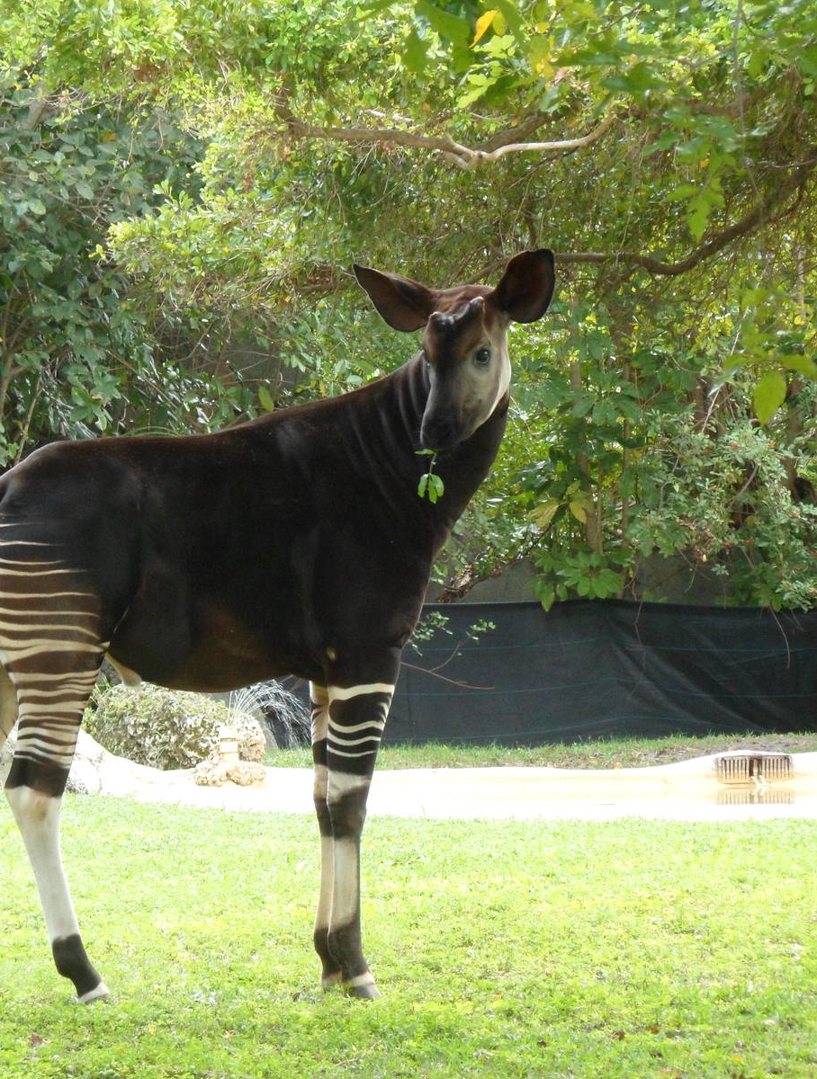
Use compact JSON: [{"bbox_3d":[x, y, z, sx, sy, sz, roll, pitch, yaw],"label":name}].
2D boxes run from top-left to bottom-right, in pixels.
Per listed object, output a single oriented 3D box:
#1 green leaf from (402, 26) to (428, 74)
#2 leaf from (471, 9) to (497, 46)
[{"bbox_3d":[0.011,-0.791,13.500,0.042,0.076,0.020,0,1,0],"label":"green leaf"},{"bbox_3d":[0.123,-0.826,13.500,0.042,0.060,0.020,0,1,0],"label":"leaf"}]

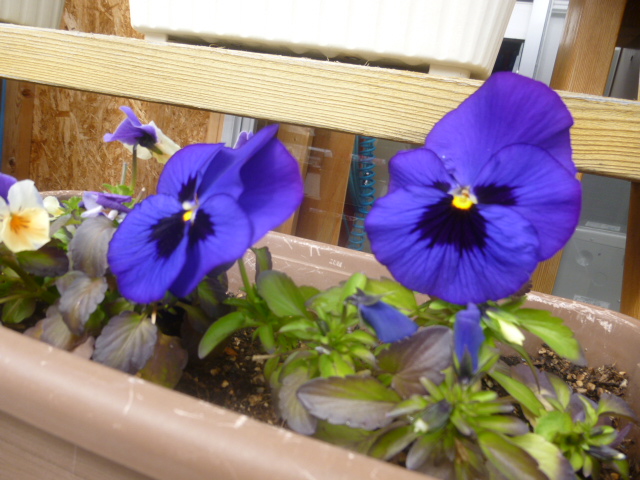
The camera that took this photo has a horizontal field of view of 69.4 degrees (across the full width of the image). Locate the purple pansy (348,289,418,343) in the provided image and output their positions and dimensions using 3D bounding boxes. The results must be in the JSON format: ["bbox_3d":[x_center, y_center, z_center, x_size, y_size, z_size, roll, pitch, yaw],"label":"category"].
[{"bbox_3d":[0.026,0.031,0.190,0.028,0.017,0.015,31,20,27],"label":"purple pansy"}]

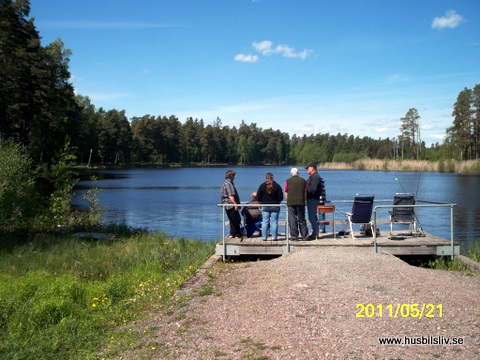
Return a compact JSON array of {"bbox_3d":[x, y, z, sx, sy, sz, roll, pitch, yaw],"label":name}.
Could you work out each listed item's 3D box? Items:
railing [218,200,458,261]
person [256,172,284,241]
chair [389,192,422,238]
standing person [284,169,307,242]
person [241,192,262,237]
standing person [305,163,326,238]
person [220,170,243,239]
[{"bbox_3d":[2.200,1.160,12.650,5.350,1.250,2.600,0,2,2],"label":"railing"},{"bbox_3d":[0.740,0.645,12.350,0.600,1.640,0.380,0,2,0],"label":"person"},{"bbox_3d":[4.290,0.885,13.350,0.620,1.100,0.750,0,2,7],"label":"chair"},{"bbox_3d":[1.360,0.587,12.350,0.560,1.750,0.400,0,2,3],"label":"standing person"},{"bbox_3d":[0.350,0.895,13.250,0.600,1.150,0.800,0,2,6],"label":"person"},{"bbox_3d":[1.810,0.535,12.500,0.450,1.830,0.520,1,2,30],"label":"standing person"},{"bbox_3d":[-0.210,0.610,12.800,0.470,1.700,0.520,-1,2,-35],"label":"person"}]

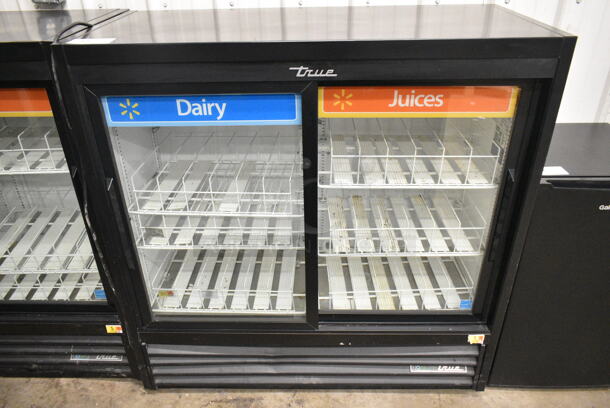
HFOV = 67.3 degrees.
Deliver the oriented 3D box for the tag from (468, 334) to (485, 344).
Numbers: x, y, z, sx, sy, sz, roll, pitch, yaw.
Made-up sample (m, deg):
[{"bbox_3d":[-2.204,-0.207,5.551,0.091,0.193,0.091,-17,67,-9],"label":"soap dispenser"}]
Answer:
[{"bbox_3d":[0.562,0.444,1.498,0.052,0.041,0.004,0,30,1],"label":"tag"}]

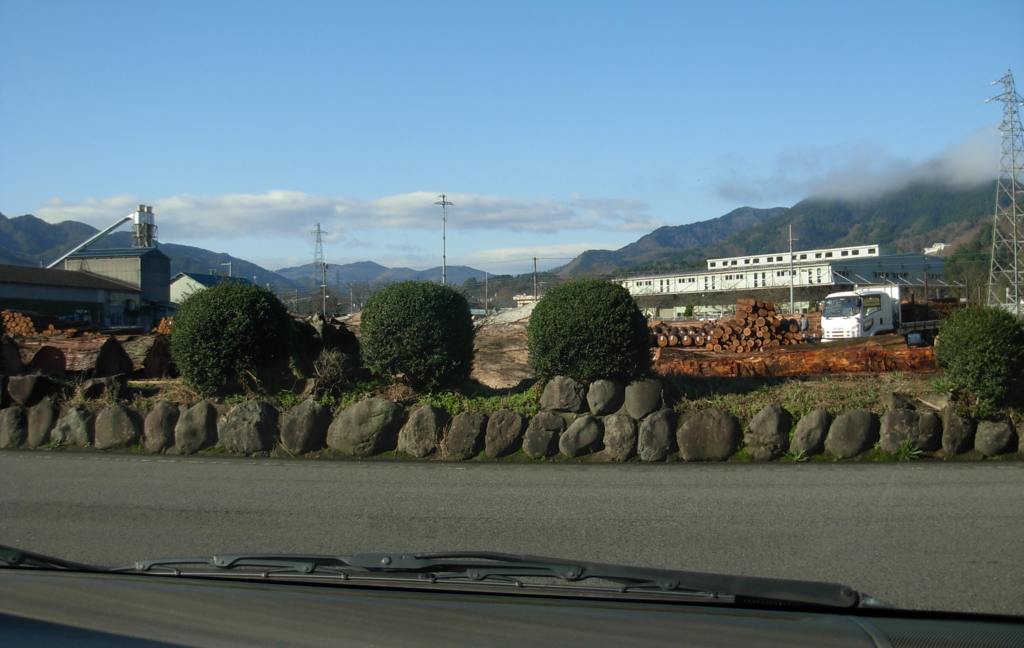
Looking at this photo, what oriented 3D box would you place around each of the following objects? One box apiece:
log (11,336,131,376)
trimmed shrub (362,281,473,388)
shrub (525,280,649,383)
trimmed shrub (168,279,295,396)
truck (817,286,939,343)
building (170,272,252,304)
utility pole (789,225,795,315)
[{"bbox_3d":[-7.520,0.540,18.960,0.660,0.650,4.000,0,-1,-43],"label":"log"},{"bbox_3d":[-1.059,0.129,12.600,1.252,1.233,1.227,-1,-1,0],"label":"trimmed shrub"},{"bbox_3d":[0.819,0.076,12.200,1.298,1.140,1.271,-1,-1,0],"label":"shrub"},{"bbox_3d":[-3.244,0.168,13.000,1.383,1.295,1.354,-1,-1,0],"label":"trimmed shrub"},{"bbox_3d":[17.000,-0.330,49.200,8.000,2.850,2.300,0,-1,-33],"label":"truck"},{"bbox_3d":[-31.800,-1.440,120.700,9.000,7.400,13.000,-1,-1,18],"label":"building"},{"bbox_3d":[26.860,-3.980,108.000,0.300,11.200,0.300,-1,-1,0],"label":"utility pole"}]

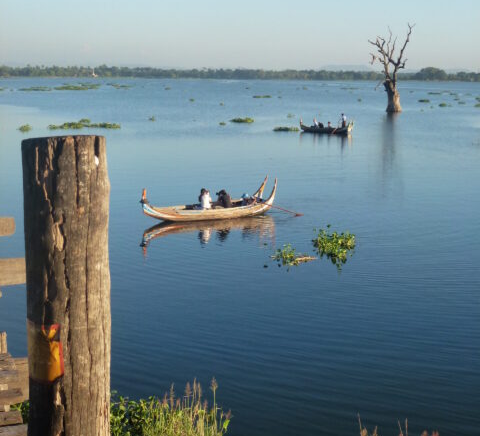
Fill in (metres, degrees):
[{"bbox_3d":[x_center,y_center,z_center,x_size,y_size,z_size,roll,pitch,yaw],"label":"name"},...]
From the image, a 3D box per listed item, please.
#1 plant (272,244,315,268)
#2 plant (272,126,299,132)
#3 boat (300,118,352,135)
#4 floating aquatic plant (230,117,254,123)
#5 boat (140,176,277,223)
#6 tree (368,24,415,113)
[{"bbox_3d":[1.644,1.158,25.051,1.350,0.280,0.900,0,10,0],"label":"plant"},{"bbox_3d":[4.598,-8.836,83.092,2.550,0.420,1.400,0,10,0],"label":"plant"},{"bbox_3d":[8.371,-8.948,81.300,5.200,1.500,1.300,6,11,30],"label":"boat"},{"bbox_3d":[0.324,-11.657,99.139,2.800,0.500,1.800,0,10,0],"label":"floating aquatic plant"},{"bbox_3d":[-1.198,-0.741,32.699,5.300,1.600,1.300,-5,11,-27],"label":"boat"},{"bbox_3d":[23.698,-23.423,130.019,6.400,13.600,5.500,0,10,0],"label":"tree"}]

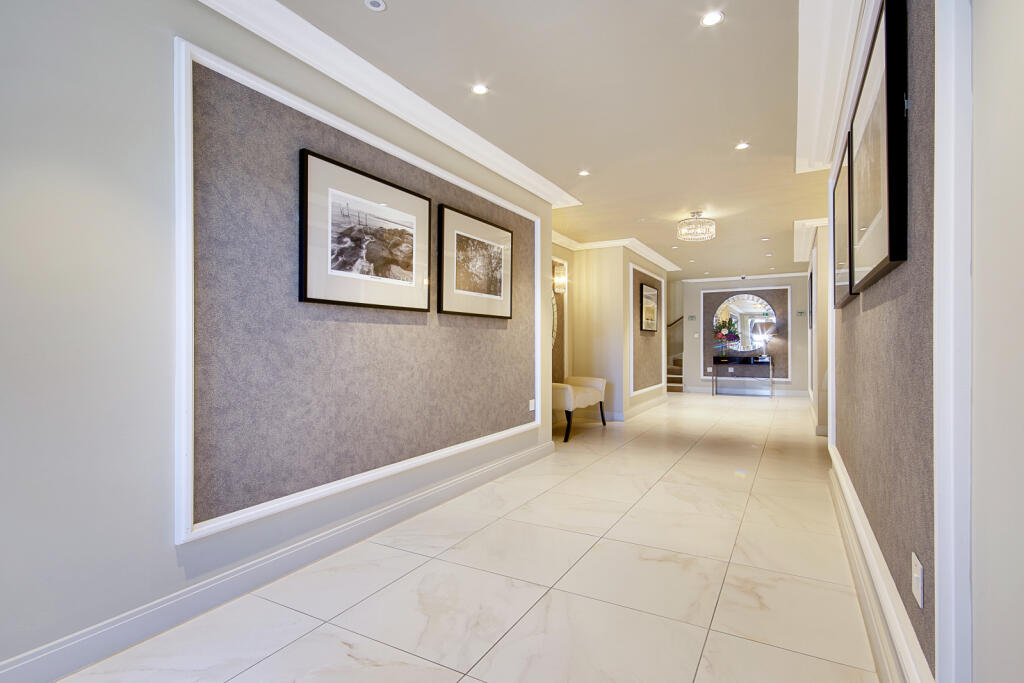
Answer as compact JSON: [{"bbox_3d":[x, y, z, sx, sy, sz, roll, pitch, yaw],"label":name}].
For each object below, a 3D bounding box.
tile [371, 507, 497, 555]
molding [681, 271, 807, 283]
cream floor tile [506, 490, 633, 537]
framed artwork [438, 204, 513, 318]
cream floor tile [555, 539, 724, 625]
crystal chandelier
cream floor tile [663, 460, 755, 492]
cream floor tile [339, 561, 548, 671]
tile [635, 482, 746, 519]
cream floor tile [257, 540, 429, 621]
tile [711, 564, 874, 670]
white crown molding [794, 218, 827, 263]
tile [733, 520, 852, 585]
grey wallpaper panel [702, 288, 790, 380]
[{"bbox_3d":[-0.399,1.038,2.516,0.410,0.010,0.600,1,0,29],"label":"tile"},{"bbox_3d":[4.436,-1.234,8.803,2.188,0.080,0.080,0,0,29],"label":"molding"},{"bbox_3d":[0.361,1.048,2.798,0.610,0.010,0.586,0,0,29],"label":"cream floor tile"},{"bbox_3d":[-0.230,-0.528,3.293,0.035,0.701,0.899,0,0,29],"label":"framed artwork"},{"bbox_3d":[0.595,1.045,2.027,0.610,0.010,0.586,0,0,29],"label":"cream floor tile"},{"bbox_3d":[1.875,-1.170,4.620,0.360,0.270,0.360,1,0,29],"label":"crystal chandelier"},{"bbox_3d":[1.544,1.053,3.548,0.600,0.010,0.600,1,0,29],"label":"cream floor tile"},{"bbox_3d":[-0.258,1.044,1.795,0.600,0.010,0.600,1,0,29],"label":"cream floor tile"},{"bbox_3d":[1.216,1.046,3.020,0.610,0.010,0.586,0,0,29],"label":"tile"},{"bbox_3d":[-0.734,1.049,2.043,0.451,0.010,0.586,0,0,29],"label":"cream floor tile"},{"bbox_3d":[1.080,1.043,1.782,0.475,0.010,0.586,0,0,29],"label":"tile"},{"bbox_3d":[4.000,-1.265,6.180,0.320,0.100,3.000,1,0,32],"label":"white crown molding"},{"bbox_3d":[1.403,1.058,2.308,0.480,0.010,0.600,1,0,29],"label":"tile"},{"bbox_3d":[4.507,-0.128,8.807,1.523,1.761,0.020,0,0,29],"label":"grey wallpaper panel"}]

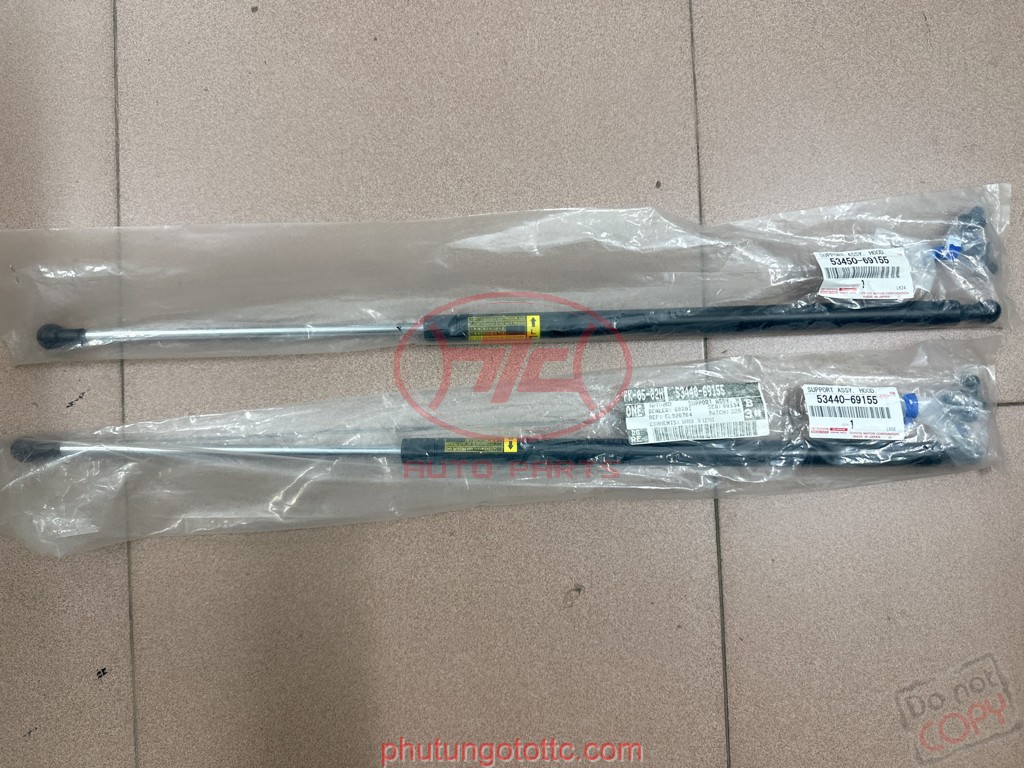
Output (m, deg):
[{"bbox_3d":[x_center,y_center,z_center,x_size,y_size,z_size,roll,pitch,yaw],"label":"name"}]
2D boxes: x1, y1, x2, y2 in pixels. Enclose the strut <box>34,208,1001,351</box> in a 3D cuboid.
[{"bbox_3d":[0.007,-0.068,0.474,0.650,0.030,0.083,-2,89,-1],"label":"strut"}]

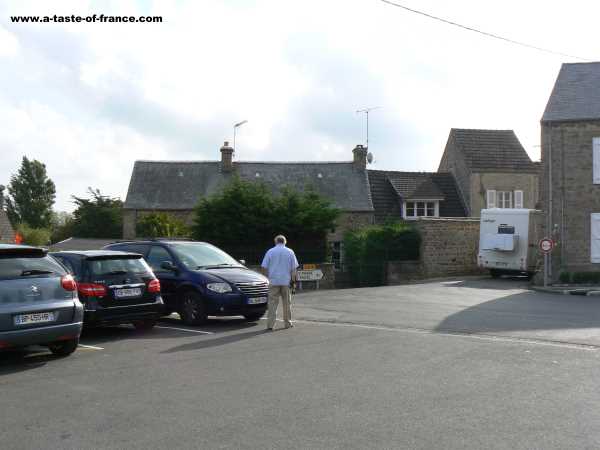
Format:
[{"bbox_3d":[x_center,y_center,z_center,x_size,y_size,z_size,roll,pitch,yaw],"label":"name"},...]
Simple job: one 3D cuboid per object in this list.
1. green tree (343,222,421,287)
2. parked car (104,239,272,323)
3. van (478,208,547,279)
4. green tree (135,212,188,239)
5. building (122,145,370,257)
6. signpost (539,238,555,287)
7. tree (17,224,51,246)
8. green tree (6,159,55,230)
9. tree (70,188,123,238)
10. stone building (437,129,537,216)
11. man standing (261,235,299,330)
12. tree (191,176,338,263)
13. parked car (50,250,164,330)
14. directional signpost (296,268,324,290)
[{"bbox_3d":[3.300,1.100,25.200,3.000,2.500,2.400,0,-2,0],"label":"green tree"},{"bbox_3d":[-2.772,1.215,14.533,4.840,1.770,2.020,-1,-2,39],"label":"parked car"},{"bbox_3d":[11.050,0.900,31.300,2.250,3.100,6.100,-1,-2,32],"label":"van"},{"bbox_3d":[-6.832,1.004,30.984,2.800,3.100,2.600,0,-1,0],"label":"green tree"},{"bbox_3d":[-2.887,-1.029,37.576,13.850,7.800,6.200,0,-1,-2],"label":"building"},{"bbox_3d":[8.254,1.281,20.875,0.470,1.650,0.100,0,-1,11],"label":"signpost"},{"bbox_3d":[-16.200,1.340,38.000,2.100,2.600,2.100,0,-2,0],"label":"tree"},{"bbox_3d":[-23.900,-1.420,55.500,4.500,9.200,4.500,0,-2,0],"label":"green tree"},{"bbox_3d":[-12.332,0.218,38.006,3.600,4.900,3.600,0,-1,0],"label":"tree"},{"bbox_3d":[11.456,-1.571,39.126,4.080,8.800,6.300,0,-1,-7],"label":"stone building"},{"bbox_3d":[-0.380,1.060,11.500,0.640,1.730,0.380,0,-2,3],"label":"man standing"},{"bbox_3d":[-1.400,0.220,25.000,5.600,4.000,3.800,0,-2,0],"label":"tree"},{"bbox_3d":[-4.621,1.265,12.195,4.350,1.560,1.800,-1,-2,38],"label":"parked car"},{"bbox_3d":[0.370,1.980,22.000,0.950,0.760,0.100,0,-2,-14],"label":"directional signpost"}]

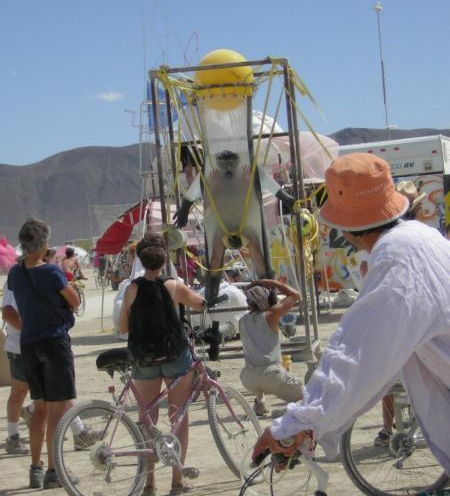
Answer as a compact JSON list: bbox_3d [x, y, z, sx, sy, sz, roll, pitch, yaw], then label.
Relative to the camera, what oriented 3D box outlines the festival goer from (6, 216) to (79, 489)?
[{"bbox_3d":[-1.204,0.693,12.350,0.480,1.740,0.370,-4,0,28],"label":"festival goer"}]

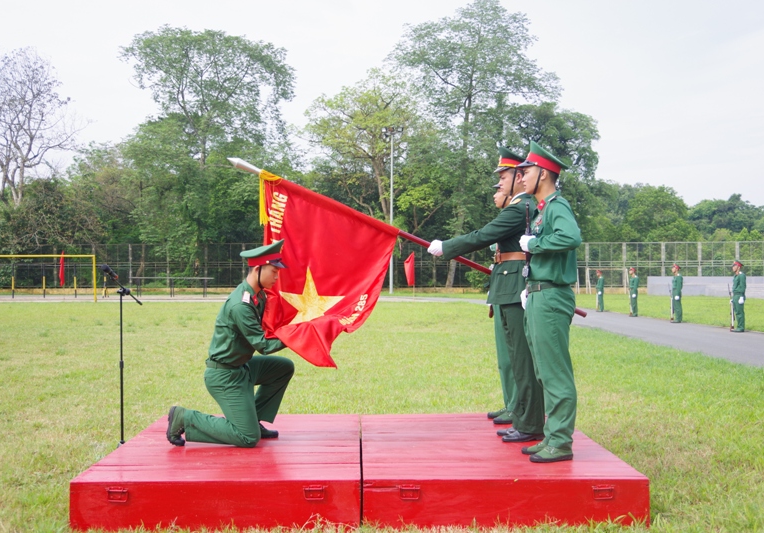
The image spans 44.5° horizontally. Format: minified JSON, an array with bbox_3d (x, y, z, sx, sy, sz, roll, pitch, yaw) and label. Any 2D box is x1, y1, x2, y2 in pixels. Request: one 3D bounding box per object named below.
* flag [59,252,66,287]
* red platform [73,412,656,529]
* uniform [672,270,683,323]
[{"bbox_3d":[-18.490,0.173,54.005,0.460,2.026,0.280,0,-1,-17],"label":"flag"},{"bbox_3d":[-0.136,1.226,5.916,2.930,0.245,2.430,0,-1,-2],"label":"red platform"},{"bbox_3d":[9.057,0.934,28.588,0.280,1.501,0.480,0,-1,-2],"label":"uniform"}]

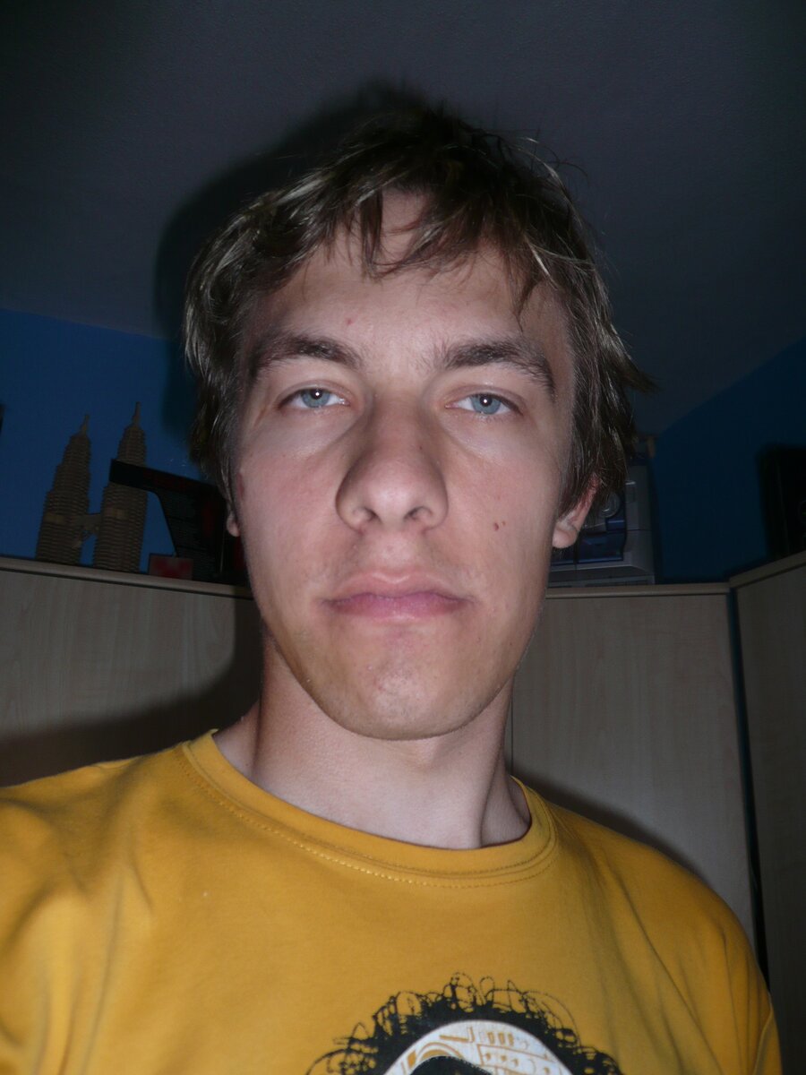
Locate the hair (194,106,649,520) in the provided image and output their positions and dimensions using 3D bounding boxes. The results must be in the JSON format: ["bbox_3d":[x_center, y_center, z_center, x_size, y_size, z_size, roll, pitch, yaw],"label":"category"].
[{"bbox_3d":[0.008,-0.092,0.422,0.212,0.200,0.210,2,-8,5],"label":"hair"}]

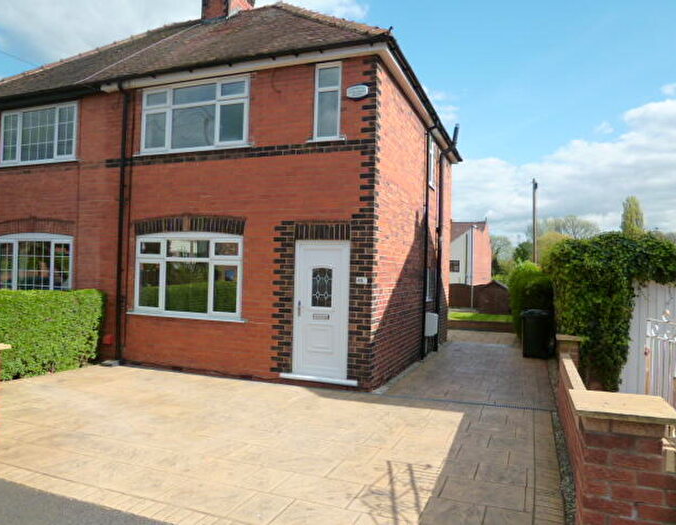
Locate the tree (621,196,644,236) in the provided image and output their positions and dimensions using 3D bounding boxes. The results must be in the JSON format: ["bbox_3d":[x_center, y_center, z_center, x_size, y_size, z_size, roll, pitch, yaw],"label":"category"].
[{"bbox_3d":[35.040,-1.872,57.892,2.700,12.038,2.700,1,-1,21],"label":"tree"}]

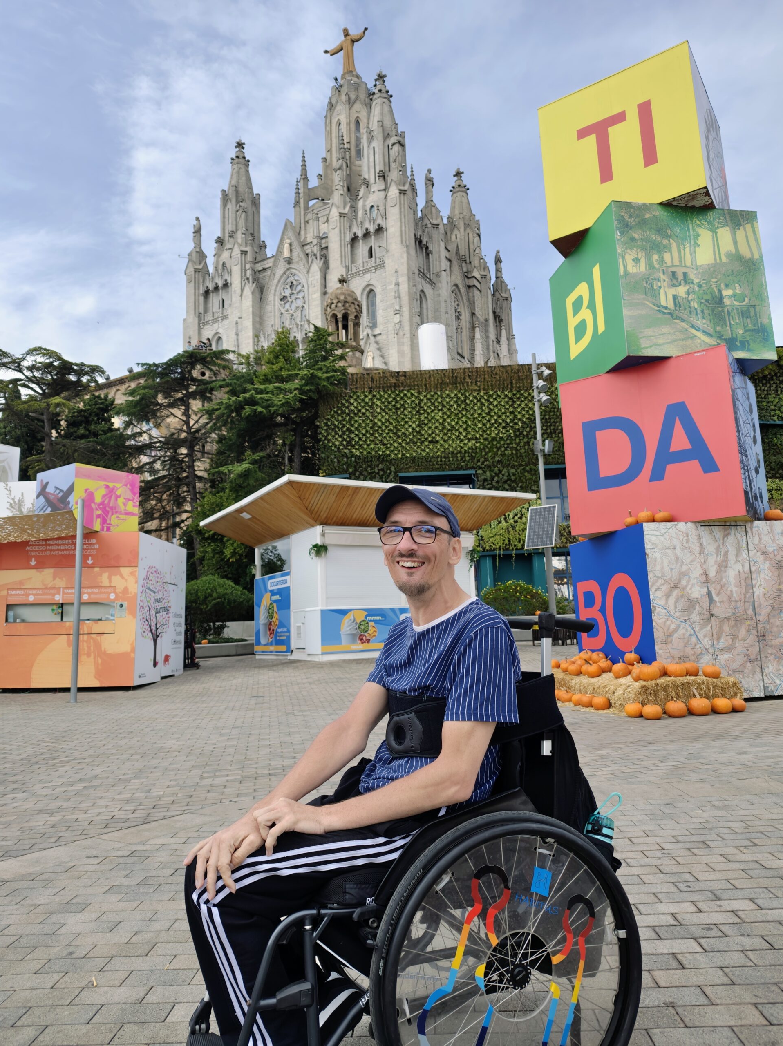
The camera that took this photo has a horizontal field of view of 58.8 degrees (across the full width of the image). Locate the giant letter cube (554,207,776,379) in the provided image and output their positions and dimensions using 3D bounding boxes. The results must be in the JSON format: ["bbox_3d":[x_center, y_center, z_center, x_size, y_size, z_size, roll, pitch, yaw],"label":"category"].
[{"bbox_3d":[3.567,-2.827,9.525,2.000,2.000,2.000,-1,-9,-10],"label":"giant letter cube"}]

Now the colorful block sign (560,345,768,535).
[{"bbox_3d":[3.653,-0.854,9.211,2.000,2.000,2.000,-8,-10,35],"label":"colorful block sign"}]

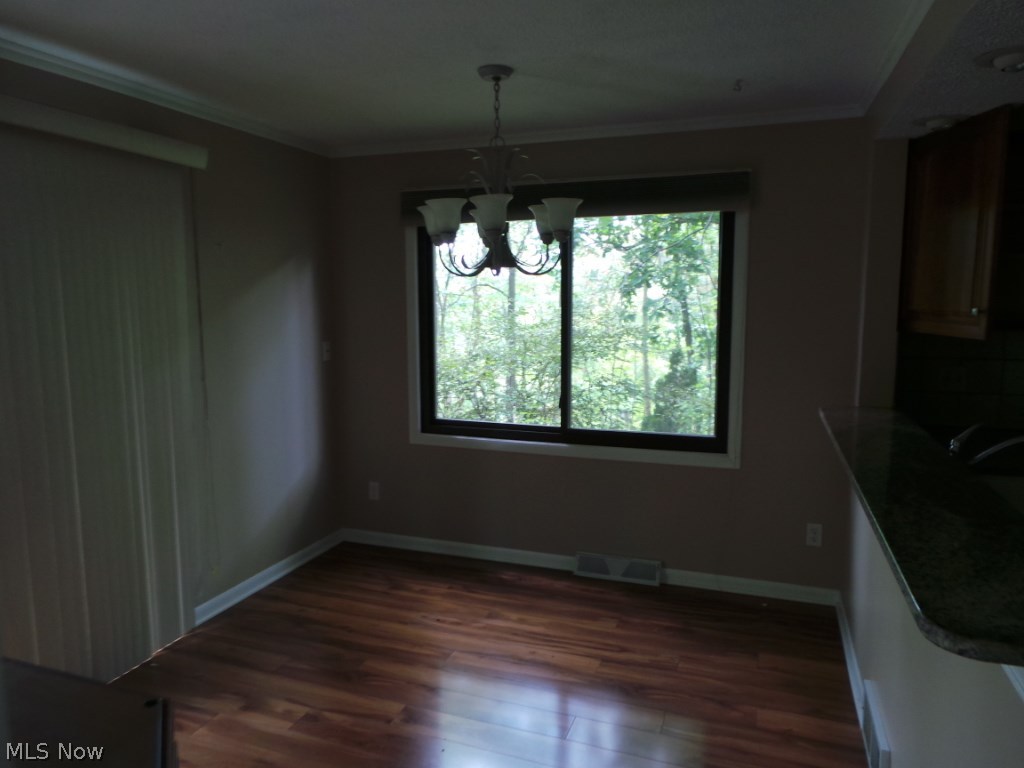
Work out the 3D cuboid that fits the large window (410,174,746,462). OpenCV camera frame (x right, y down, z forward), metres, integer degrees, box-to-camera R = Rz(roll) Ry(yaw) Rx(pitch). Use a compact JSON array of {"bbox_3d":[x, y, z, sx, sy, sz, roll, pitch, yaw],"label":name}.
[{"bbox_3d":[0.271,-0.327,3.669,1.850,1.430,0.100,2,8,20],"label":"large window"}]

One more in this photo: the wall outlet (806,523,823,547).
[{"bbox_3d":[1.498,0.751,3.370,0.071,0.116,0.012,2,8,20],"label":"wall outlet"}]

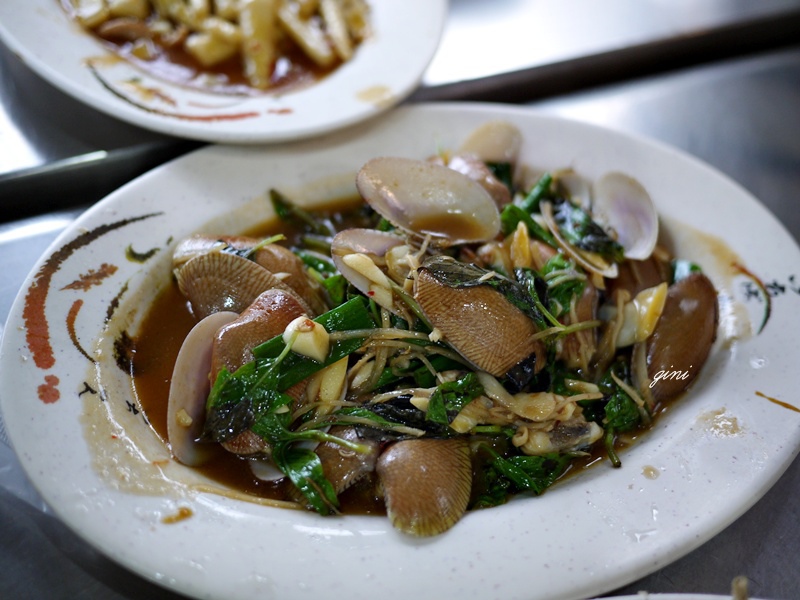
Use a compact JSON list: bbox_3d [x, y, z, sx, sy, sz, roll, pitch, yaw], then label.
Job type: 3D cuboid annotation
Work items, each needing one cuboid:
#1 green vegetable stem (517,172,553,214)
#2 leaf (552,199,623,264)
[{"bbox_3d":[0.052,-0.041,0.354,0.005,0.005,0.020,25,57,21],"label":"green vegetable stem"},{"bbox_3d":[0.069,-0.026,0.346,0.015,0.010,0.036,-33,62,-22],"label":"leaf"}]

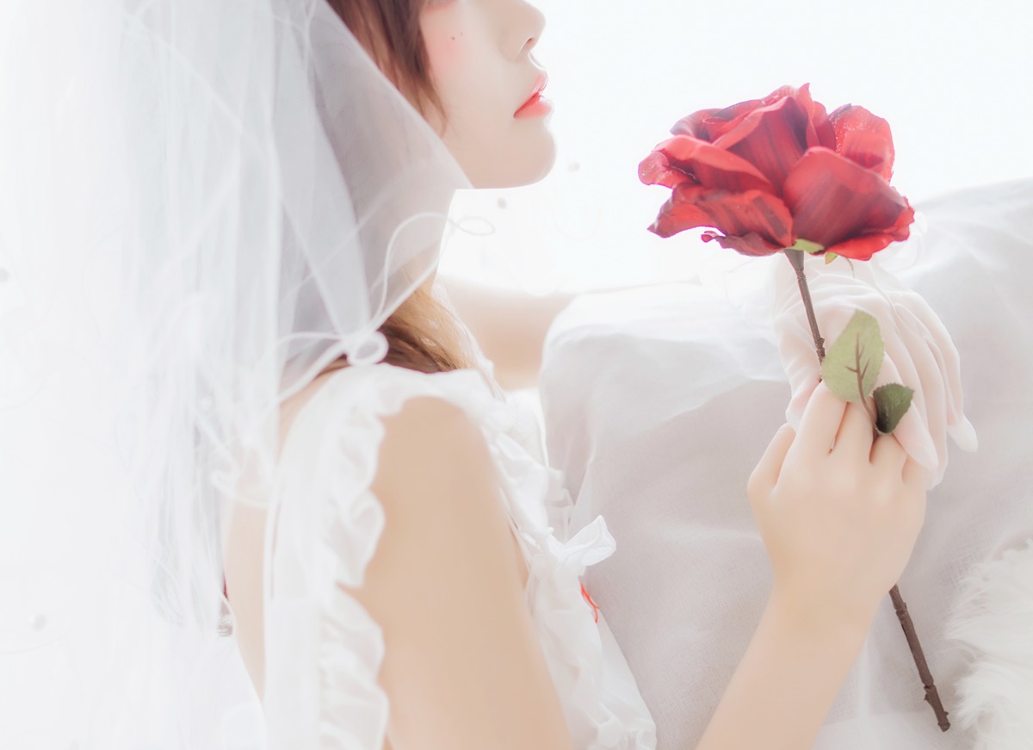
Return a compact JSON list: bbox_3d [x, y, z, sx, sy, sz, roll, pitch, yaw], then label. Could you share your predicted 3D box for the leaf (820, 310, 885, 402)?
[{"bbox_3d":[0.174,-0.010,0.780,0.031,0.047,0.012,-6,6,8],"label":"leaf"}]

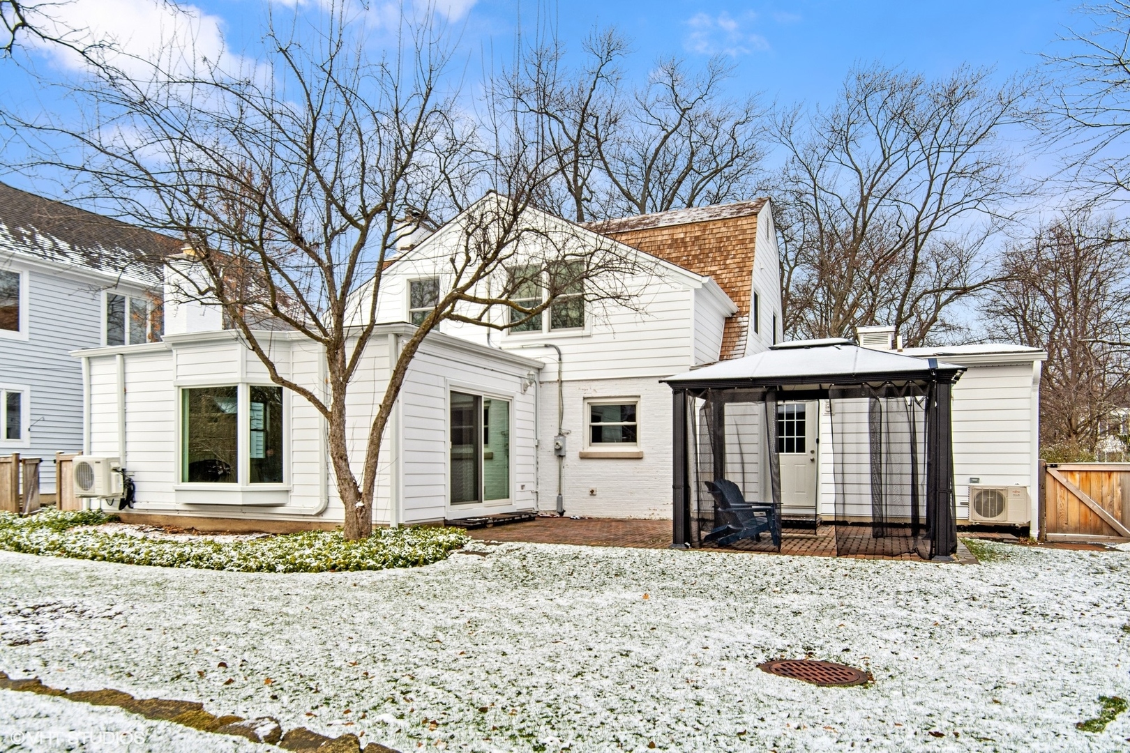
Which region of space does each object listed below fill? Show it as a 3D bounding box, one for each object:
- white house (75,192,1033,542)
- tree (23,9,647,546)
[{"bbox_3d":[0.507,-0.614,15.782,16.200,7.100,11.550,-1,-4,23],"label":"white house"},{"bbox_3d":[-3.100,-1.400,9.800,8.200,6.900,6.600,0,-3,0],"label":"tree"}]

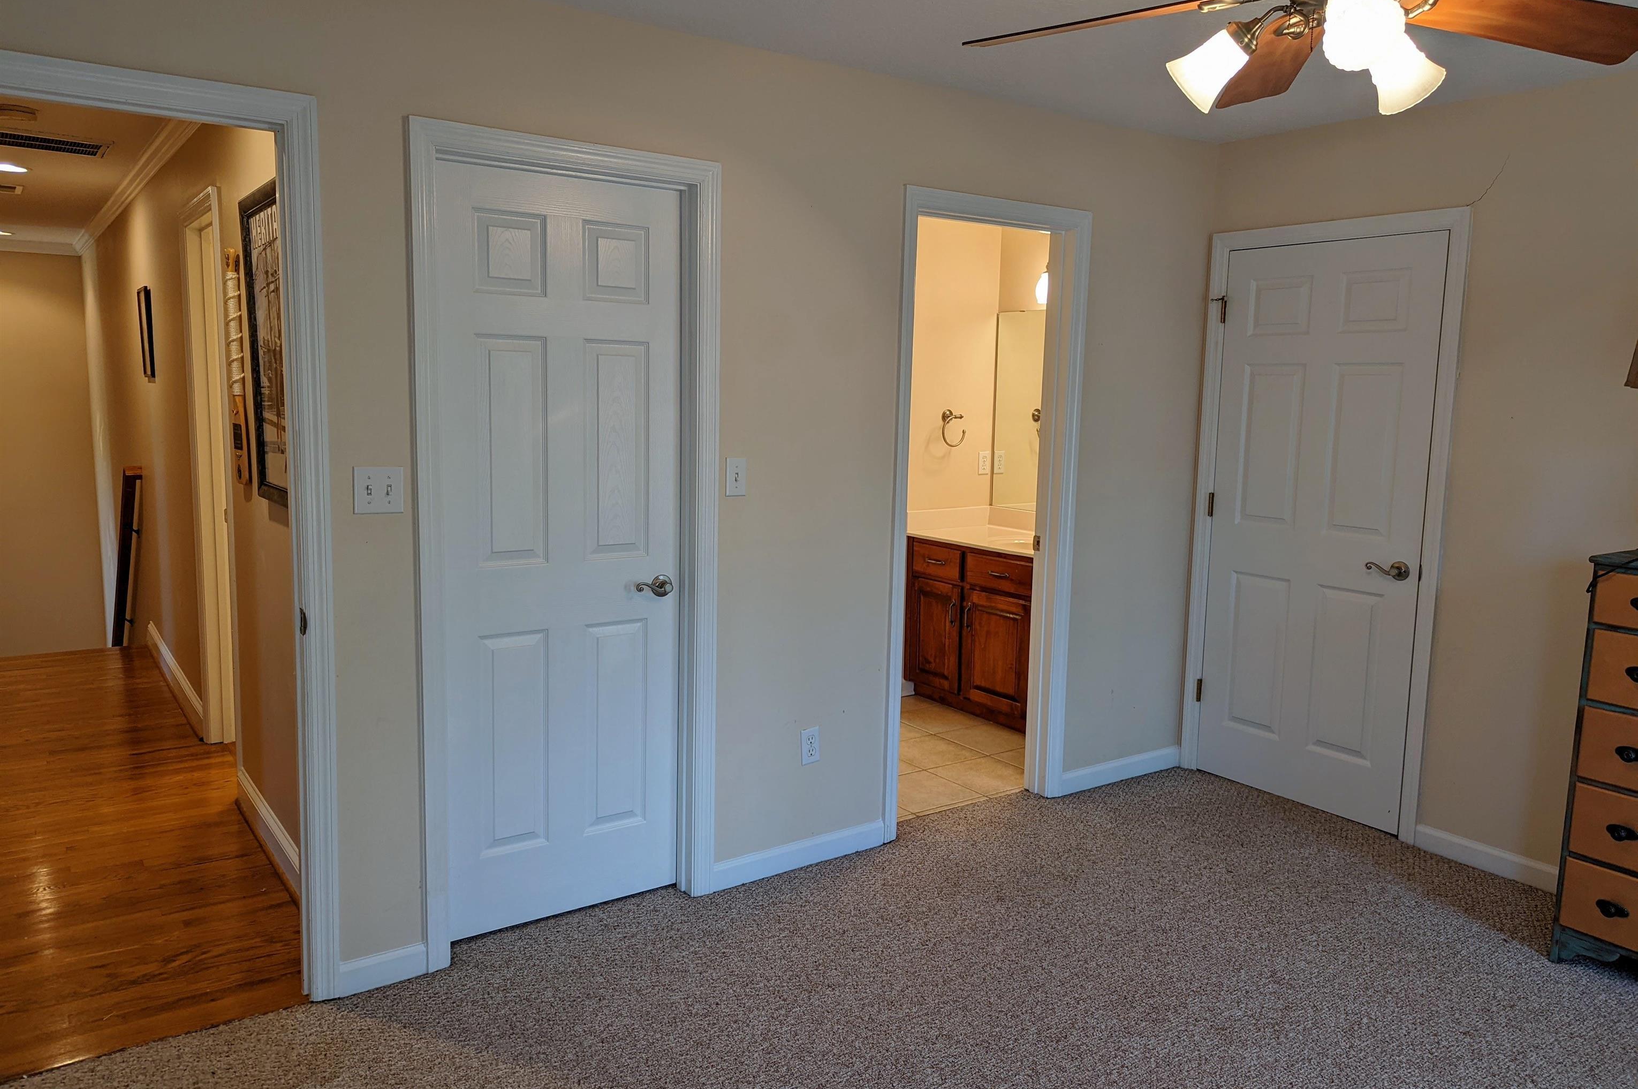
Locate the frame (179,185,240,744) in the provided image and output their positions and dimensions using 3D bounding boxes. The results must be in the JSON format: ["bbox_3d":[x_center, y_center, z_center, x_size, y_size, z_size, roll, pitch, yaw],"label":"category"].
[{"bbox_3d":[-2.201,-0.179,4.210,0.110,2.110,0.745,-4,9,-36],"label":"frame"}]

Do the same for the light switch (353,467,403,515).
[{"bbox_3d":[-1.048,-0.128,2.713,0.114,0.114,0.014,-4,9,-36],"label":"light switch"}]

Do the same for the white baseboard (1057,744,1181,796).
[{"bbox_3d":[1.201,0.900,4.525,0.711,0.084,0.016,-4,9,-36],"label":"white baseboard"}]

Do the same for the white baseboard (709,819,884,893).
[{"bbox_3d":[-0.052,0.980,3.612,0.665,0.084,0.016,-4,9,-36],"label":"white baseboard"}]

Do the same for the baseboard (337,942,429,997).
[{"bbox_3d":[-1.092,1.056,2.856,0.212,0.084,0.016,-4,9,-36],"label":"baseboard"}]

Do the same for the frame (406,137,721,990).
[{"bbox_3d":[-0.669,0.016,3.076,0.845,2.110,0.120,-4,9,-36],"label":"frame"}]

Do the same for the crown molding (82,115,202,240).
[{"bbox_3d":[-3.419,-1.734,5.605,0.070,0.082,5.800,-4,9,-36],"label":"crown molding"}]

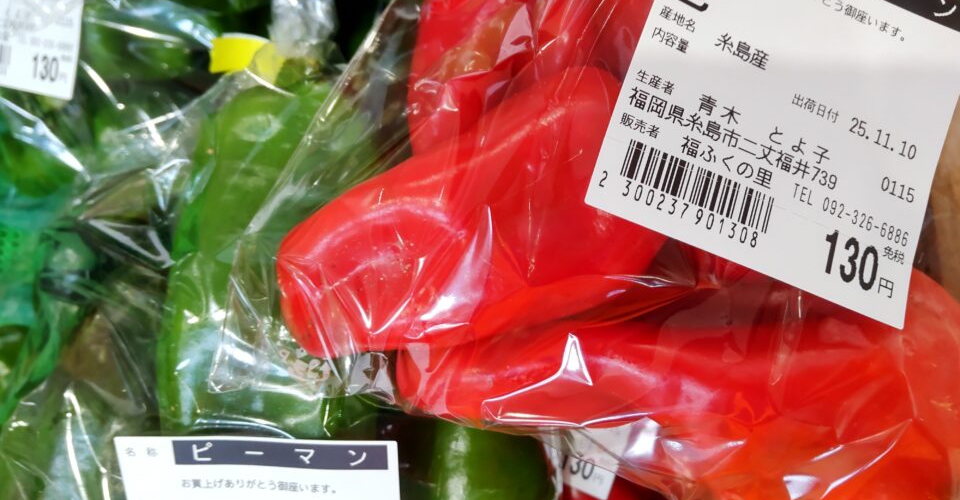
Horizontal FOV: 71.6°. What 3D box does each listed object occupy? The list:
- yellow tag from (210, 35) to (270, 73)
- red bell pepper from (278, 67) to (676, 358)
[{"bbox_3d":[-0.062,-0.051,0.172,0.017,0.003,0.009,2,90,-6],"label":"yellow tag"},{"bbox_3d":[0.001,-0.006,0.130,0.084,0.043,0.043,-30,90,0],"label":"red bell pepper"}]

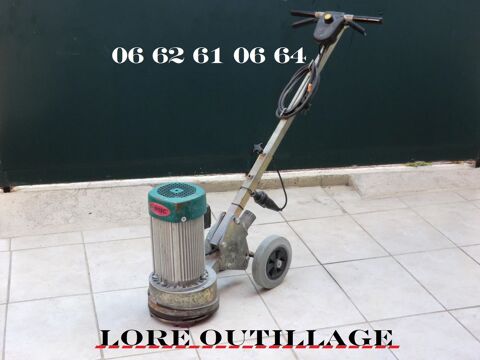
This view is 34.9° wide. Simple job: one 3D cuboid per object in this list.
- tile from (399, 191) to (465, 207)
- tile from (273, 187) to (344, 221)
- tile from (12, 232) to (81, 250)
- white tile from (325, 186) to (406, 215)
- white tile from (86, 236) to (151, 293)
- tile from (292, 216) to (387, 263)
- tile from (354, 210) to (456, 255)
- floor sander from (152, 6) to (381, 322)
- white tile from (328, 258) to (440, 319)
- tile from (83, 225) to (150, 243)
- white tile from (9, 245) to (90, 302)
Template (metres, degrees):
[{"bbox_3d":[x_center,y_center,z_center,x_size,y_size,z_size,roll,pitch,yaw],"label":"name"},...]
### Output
[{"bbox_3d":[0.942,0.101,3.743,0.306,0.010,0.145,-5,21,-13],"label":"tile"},{"bbox_3d":[0.320,0.120,3.704,0.302,0.010,0.376,-5,20,-13],"label":"tile"},{"bbox_3d":[-0.832,0.270,3.311,0.302,0.010,0.129,-5,20,-13],"label":"tile"},{"bbox_3d":[0.615,0.092,3.774,0.302,0.010,0.376,-5,20,-13],"label":"white tile"},{"bbox_3d":[-0.464,0.340,3.110,0.302,0.010,0.459,-5,20,-13],"label":"white tile"},{"bbox_3d":[0.423,0.258,3.320,0.302,0.010,0.459,-5,20,-13],"label":"tile"},{"bbox_3d":[0.719,0.230,3.390,0.302,0.010,0.459,-5,20,-13],"label":"tile"},{"bbox_3d":[0.070,-0.097,2.912,0.453,0.949,1.162,15,25,34],"label":"floor sander"},{"bbox_3d":[0.537,0.409,2.899,0.302,0.010,0.459,-5,20,-13],"label":"white tile"},{"bbox_3d":[-0.536,0.244,3.376,0.302,0.010,0.119,-5,20,-13],"label":"tile"},{"bbox_3d":[-0.759,0.367,3.040,0.302,0.010,0.459,-5,20,-13],"label":"white tile"}]

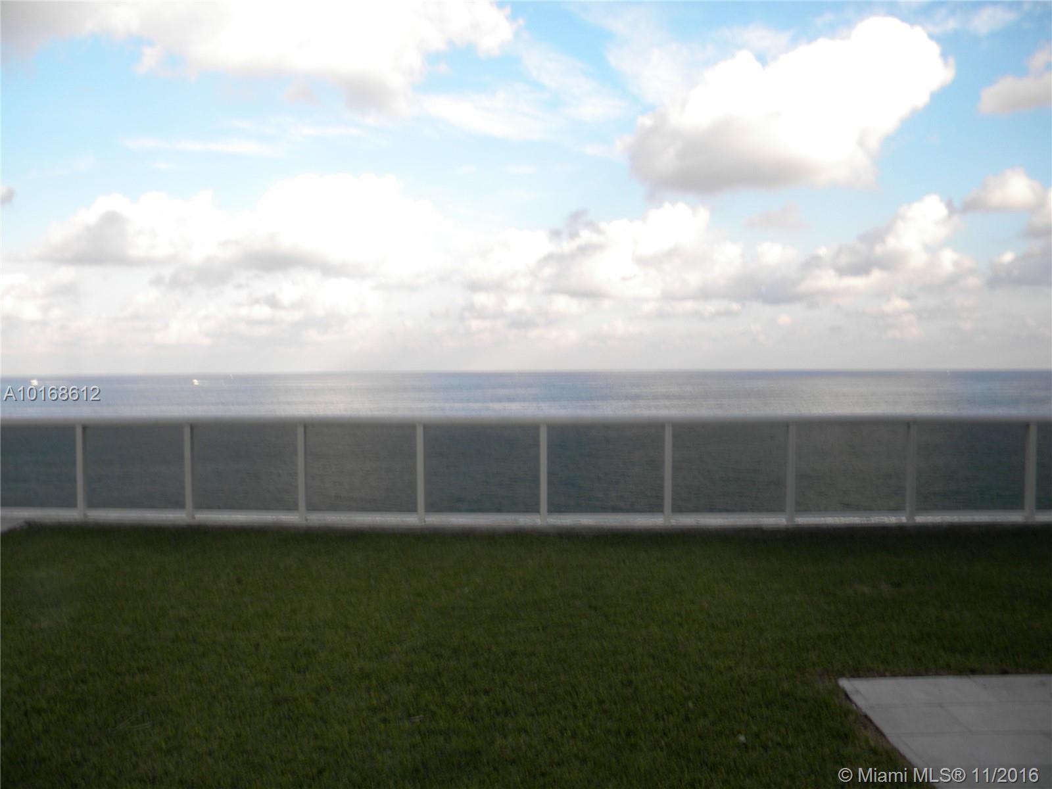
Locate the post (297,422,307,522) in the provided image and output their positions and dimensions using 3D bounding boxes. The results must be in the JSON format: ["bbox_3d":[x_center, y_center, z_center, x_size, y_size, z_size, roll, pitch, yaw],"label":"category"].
[{"bbox_3d":[-2.256,0.786,8.610,0.066,1.009,0.066,0,2,2],"label":"post"}]

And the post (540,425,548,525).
[{"bbox_3d":[0.174,0.788,8.451,0.066,1.008,0.066,0,2,2],"label":"post"}]

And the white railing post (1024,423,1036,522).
[{"bbox_3d":[4.991,0.757,8.427,0.066,1.002,0.066,0,2,2],"label":"white railing post"}]

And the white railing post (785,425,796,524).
[{"bbox_3d":[2.612,0.782,8.390,0.066,1.012,0.066,0,2,2],"label":"white railing post"}]

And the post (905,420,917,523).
[{"bbox_3d":[3.806,0.754,8.397,0.066,1.008,0.066,0,2,2],"label":"post"}]

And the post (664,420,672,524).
[{"bbox_3d":[1.399,0.780,8.408,0.066,1.017,0.066,0,2,2],"label":"post"}]

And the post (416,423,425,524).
[{"bbox_3d":[-1.050,0.782,8.519,0.066,1.008,0.066,0,2,2],"label":"post"}]

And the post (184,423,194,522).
[{"bbox_3d":[-3.444,0.788,8.722,0.066,0.999,0.066,0,2,2],"label":"post"}]

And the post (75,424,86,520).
[{"bbox_3d":[-4.621,0.796,8.855,0.066,1.002,0.066,0,2,2],"label":"post"}]

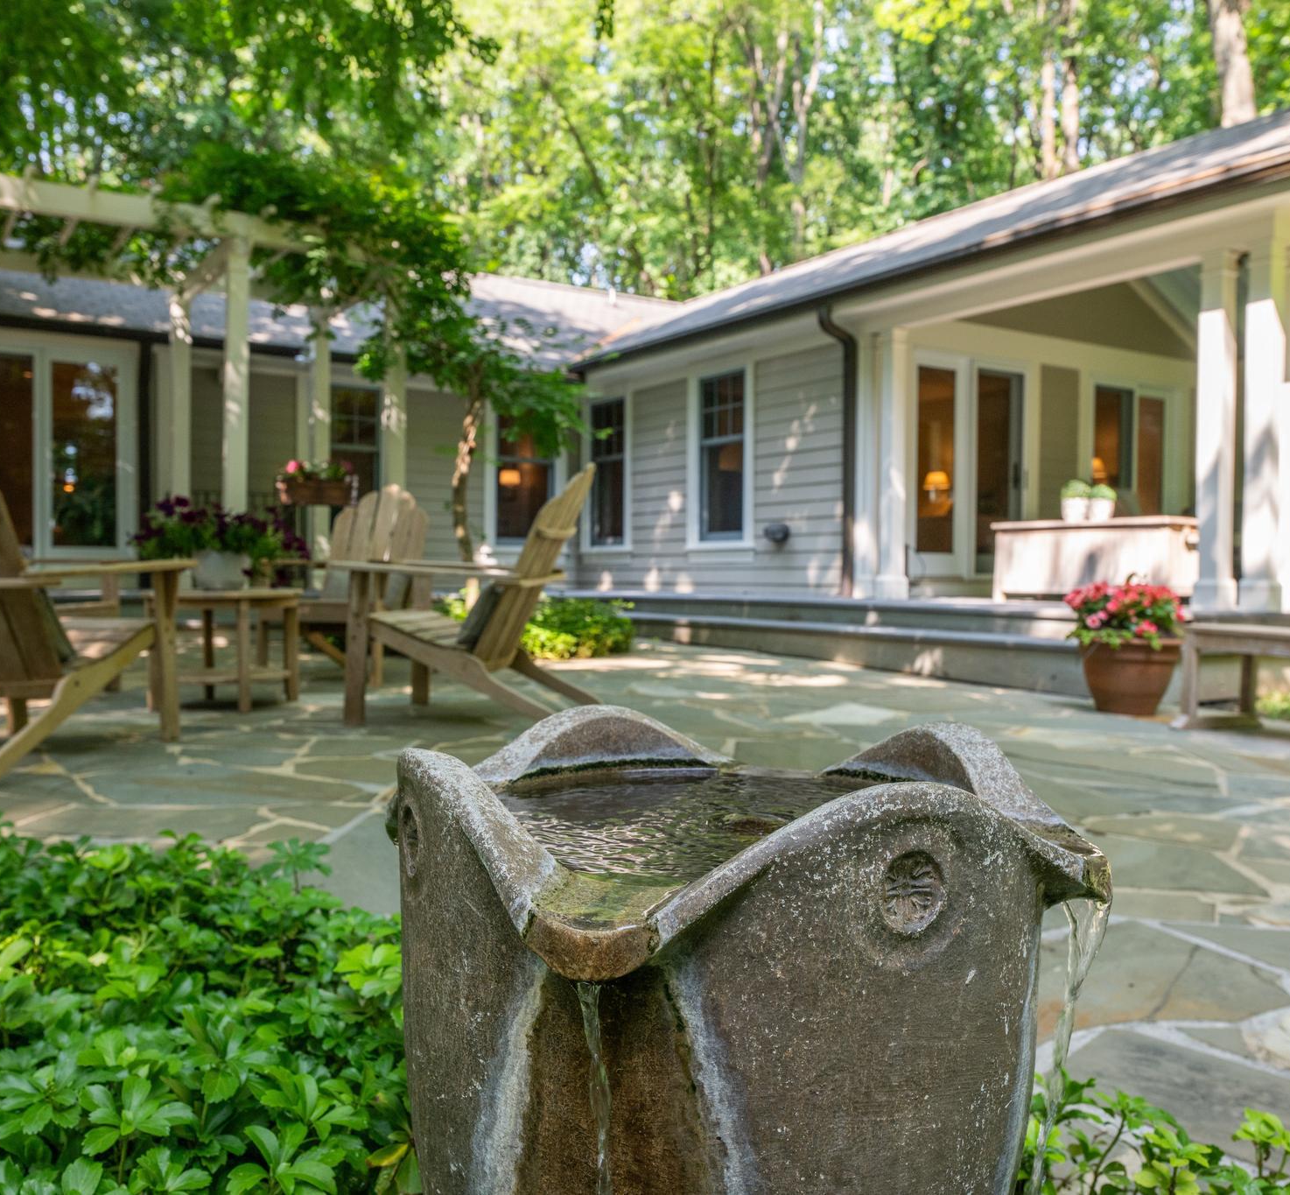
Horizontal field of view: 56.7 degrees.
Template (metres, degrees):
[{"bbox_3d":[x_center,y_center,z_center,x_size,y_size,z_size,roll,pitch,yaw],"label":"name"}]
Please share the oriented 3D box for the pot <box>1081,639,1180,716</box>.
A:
[{"bbox_3d":[2.111,0.346,5.205,0.420,0.315,0.420,0,1,0],"label":"pot"}]

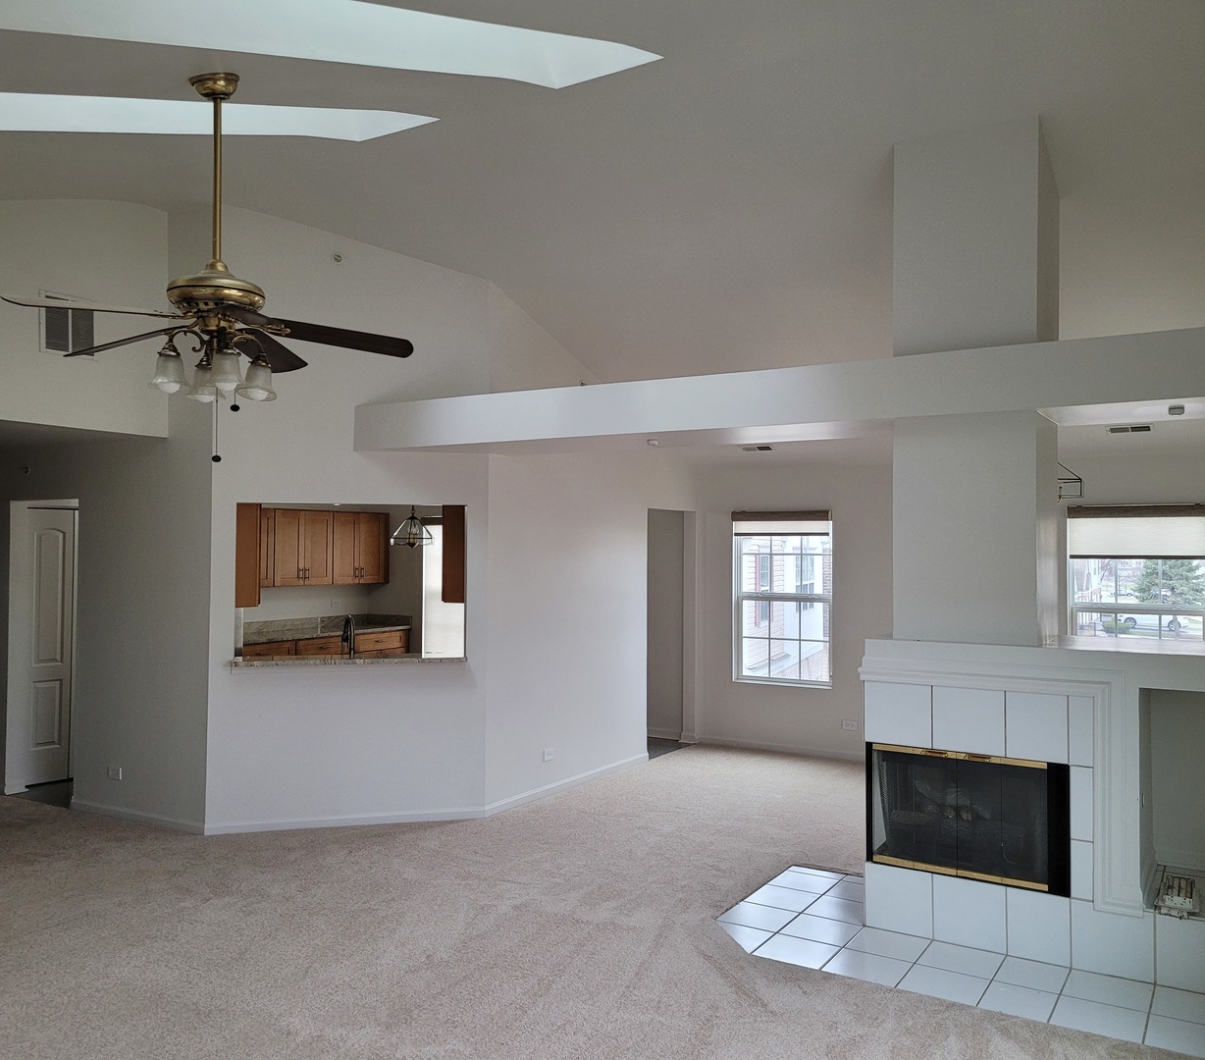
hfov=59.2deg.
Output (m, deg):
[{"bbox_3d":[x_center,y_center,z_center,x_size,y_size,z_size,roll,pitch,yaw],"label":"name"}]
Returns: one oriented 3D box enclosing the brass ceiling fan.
[{"bbox_3d":[-1.331,-1.003,3.636,1.290,1.132,1.290,0,-1,31],"label":"brass ceiling fan"}]

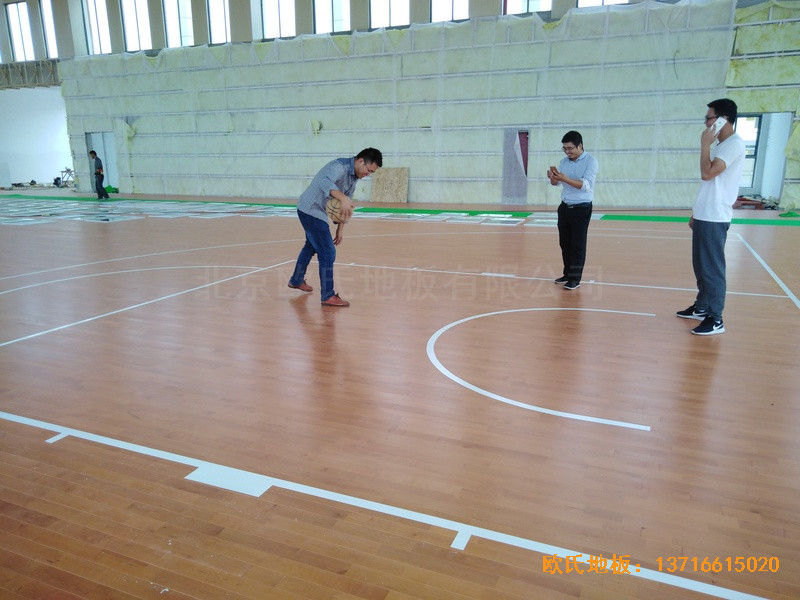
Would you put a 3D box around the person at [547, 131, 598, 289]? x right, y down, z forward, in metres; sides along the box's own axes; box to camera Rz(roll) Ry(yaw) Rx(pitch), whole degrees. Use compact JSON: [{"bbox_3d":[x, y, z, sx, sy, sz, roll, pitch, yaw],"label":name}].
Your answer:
[{"bbox_3d":[1.831,-0.956,6.170,0.460,1.650,0.490,-10,17,-36],"label":"person"}]

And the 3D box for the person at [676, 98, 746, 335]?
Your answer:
[{"bbox_3d":[2.466,-0.644,4.617,0.470,1.770,0.500,4,15,19],"label":"person"}]

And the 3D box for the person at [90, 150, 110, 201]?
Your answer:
[{"bbox_3d":[-10.654,-4.389,20.442,0.620,1.660,0.520,-5,15,-18],"label":"person"}]

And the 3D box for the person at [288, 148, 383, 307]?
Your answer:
[{"bbox_3d":[-0.633,-0.711,5.670,0.840,1.460,0.540,5,15,21],"label":"person"}]

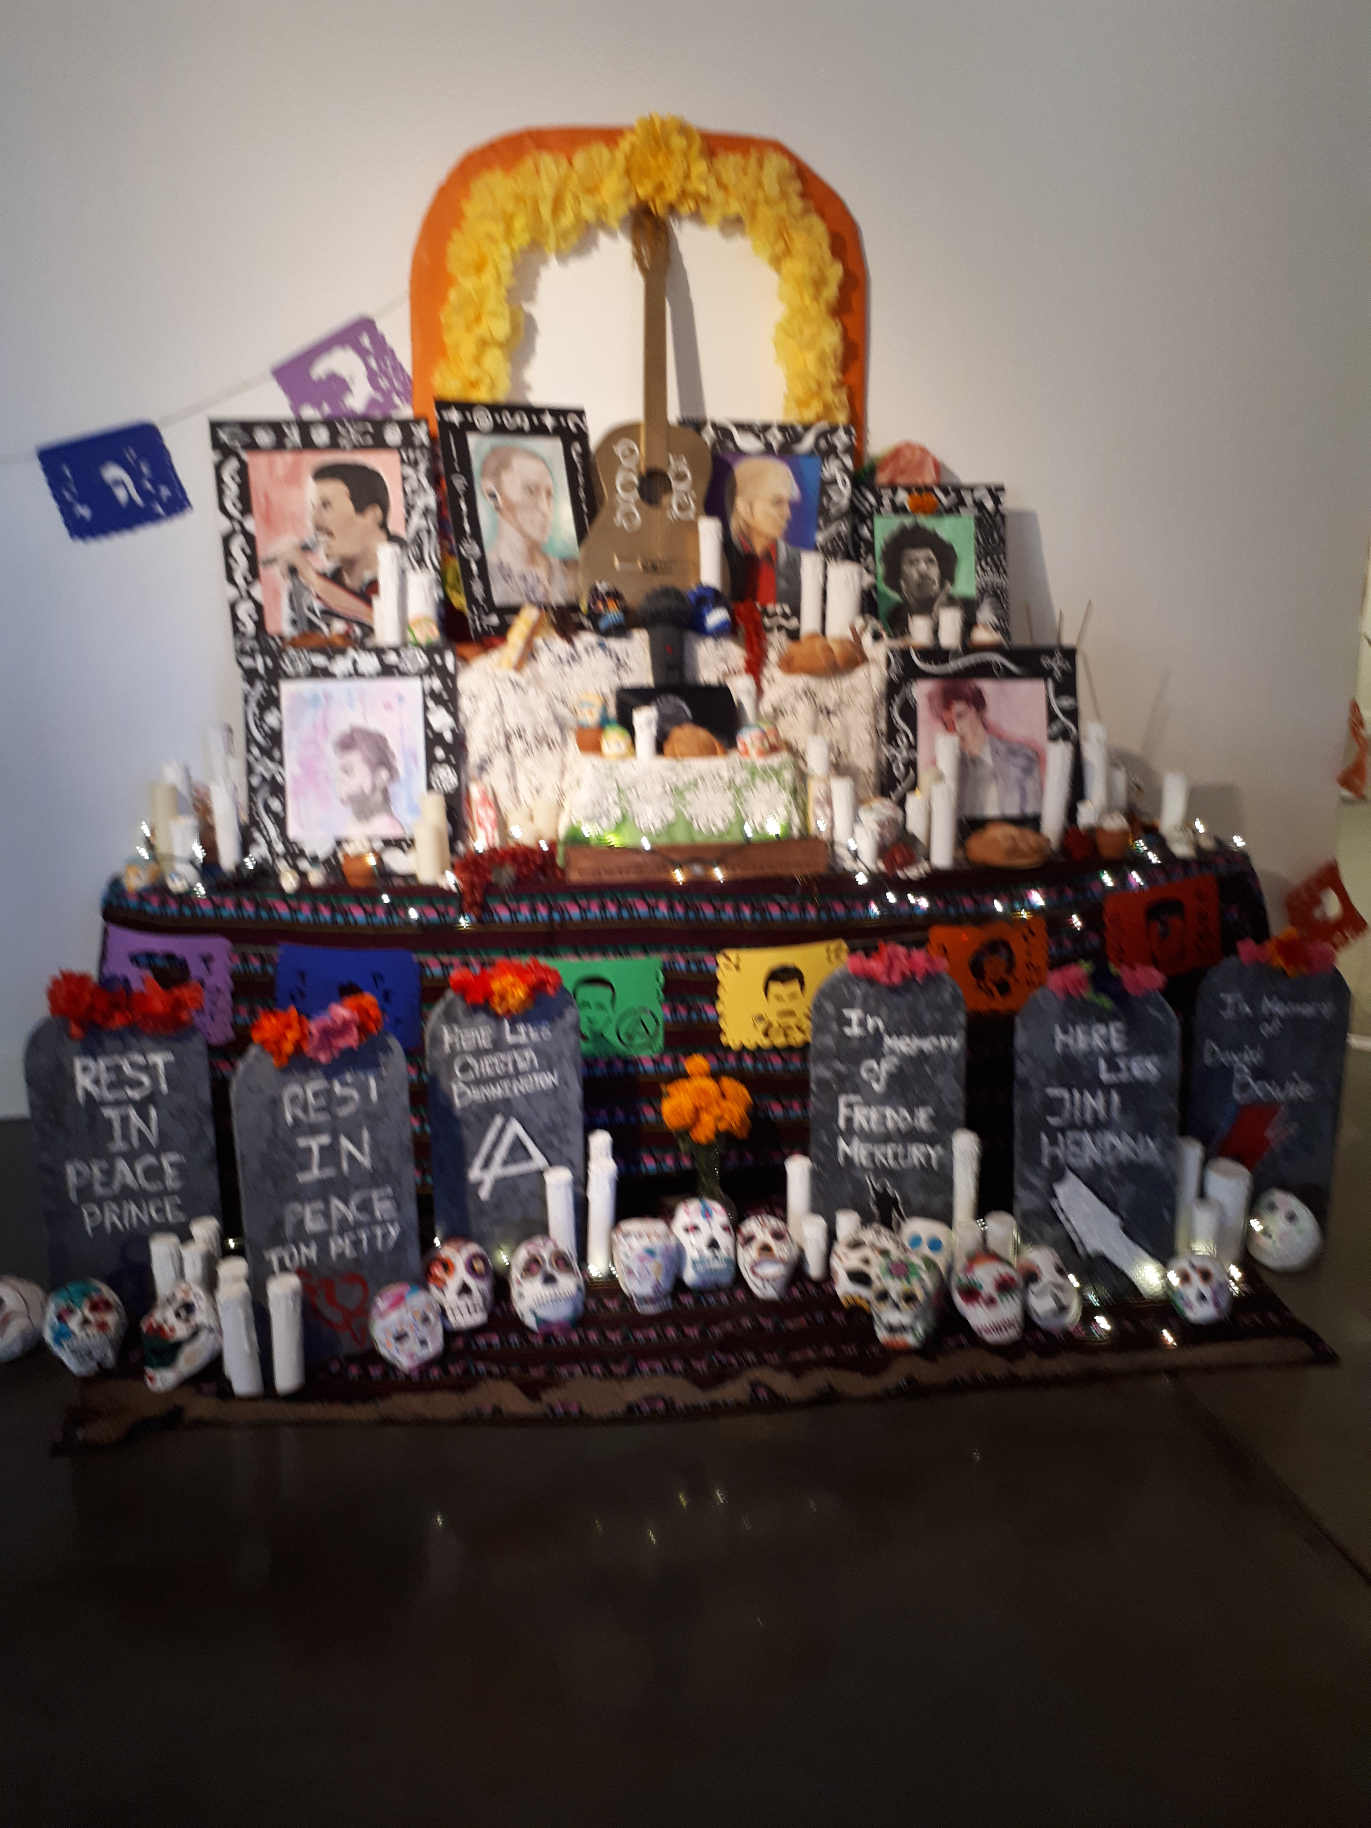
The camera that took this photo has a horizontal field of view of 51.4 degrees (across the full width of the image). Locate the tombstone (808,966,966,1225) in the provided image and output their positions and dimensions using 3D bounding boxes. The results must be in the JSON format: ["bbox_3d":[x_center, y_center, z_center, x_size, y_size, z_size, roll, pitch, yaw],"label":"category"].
[{"bbox_3d":[0.407,0.408,2.863,0.307,0.635,0.035,-2,15,-3],"label":"tombstone"}]

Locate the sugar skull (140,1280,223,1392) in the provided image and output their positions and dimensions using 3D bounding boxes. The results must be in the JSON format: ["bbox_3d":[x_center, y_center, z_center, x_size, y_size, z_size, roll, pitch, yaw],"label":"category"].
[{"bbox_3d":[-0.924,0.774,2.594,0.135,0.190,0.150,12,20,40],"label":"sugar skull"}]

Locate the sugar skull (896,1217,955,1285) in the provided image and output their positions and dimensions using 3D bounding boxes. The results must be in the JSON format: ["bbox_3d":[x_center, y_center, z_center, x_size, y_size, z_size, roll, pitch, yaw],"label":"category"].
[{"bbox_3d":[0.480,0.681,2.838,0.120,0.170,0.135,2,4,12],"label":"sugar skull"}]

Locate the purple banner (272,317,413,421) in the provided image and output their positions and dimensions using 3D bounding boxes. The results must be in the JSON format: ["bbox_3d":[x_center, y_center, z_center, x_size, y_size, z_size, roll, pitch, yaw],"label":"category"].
[{"bbox_3d":[-0.806,-1.250,3.361,0.275,0.220,0.010,-25,16,1],"label":"purple banner"}]

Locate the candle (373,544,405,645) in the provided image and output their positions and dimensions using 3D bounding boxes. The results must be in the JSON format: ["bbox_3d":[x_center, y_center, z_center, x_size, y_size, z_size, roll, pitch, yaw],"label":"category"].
[{"bbox_3d":[-0.682,-0.732,3.289,0.057,0.232,0.057,-2,15,-6],"label":"candle"}]

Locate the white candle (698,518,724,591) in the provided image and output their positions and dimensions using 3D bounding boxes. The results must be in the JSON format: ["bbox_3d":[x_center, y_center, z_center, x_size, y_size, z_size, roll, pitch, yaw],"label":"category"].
[{"bbox_3d":[0.059,-0.820,3.356,0.055,0.225,0.055,-2,15,-6],"label":"white candle"}]

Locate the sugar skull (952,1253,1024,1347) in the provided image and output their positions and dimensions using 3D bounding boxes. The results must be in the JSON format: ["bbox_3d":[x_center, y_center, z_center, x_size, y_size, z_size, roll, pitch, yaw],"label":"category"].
[{"bbox_3d":[0.511,0.652,2.408,0.115,0.155,0.135,-5,-1,9],"label":"sugar skull"}]

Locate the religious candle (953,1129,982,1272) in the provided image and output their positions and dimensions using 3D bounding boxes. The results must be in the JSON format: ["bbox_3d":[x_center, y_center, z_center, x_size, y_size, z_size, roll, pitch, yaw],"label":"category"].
[{"bbox_3d":[0.516,0.530,2.615,0.047,0.274,0.047,-2,16,-2],"label":"religious candle"}]

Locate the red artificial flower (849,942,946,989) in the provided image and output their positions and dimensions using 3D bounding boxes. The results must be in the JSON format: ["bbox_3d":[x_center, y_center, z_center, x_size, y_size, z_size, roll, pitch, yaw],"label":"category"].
[{"bbox_3d":[0.431,0.105,2.917,0.195,0.080,0.085,-3,16,-5],"label":"red artificial flower"}]

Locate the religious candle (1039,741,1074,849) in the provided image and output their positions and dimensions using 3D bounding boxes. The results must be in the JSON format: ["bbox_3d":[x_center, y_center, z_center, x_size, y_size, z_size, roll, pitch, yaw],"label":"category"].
[{"bbox_3d":[0.865,-0.278,3.323,0.060,0.255,0.060,-3,16,-5],"label":"religious candle"}]

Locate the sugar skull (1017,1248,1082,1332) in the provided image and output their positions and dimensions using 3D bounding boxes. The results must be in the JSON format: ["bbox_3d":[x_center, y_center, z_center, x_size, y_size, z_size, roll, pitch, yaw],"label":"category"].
[{"bbox_3d":[0.625,0.643,2.448,0.108,0.145,0.130,-9,-1,9],"label":"sugar skull"}]

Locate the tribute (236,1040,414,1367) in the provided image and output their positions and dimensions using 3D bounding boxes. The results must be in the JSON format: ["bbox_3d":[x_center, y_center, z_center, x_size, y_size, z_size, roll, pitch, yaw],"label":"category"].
[{"bbox_3d":[-0.637,0.502,2.578,0.307,0.630,0.035,-3,15,-10],"label":"tribute"}]

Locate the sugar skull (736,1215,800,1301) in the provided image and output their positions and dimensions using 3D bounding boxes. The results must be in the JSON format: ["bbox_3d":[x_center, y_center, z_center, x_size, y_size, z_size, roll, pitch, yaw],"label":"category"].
[{"bbox_3d":[0.170,0.668,2.824,0.123,0.168,0.120,1,5,8],"label":"sugar skull"}]

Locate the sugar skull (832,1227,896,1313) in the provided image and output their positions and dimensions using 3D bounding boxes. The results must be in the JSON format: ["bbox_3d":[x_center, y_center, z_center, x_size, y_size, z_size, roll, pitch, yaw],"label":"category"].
[{"bbox_3d":[0.347,0.677,2.730,0.130,0.155,0.140,14,0,12],"label":"sugar skull"}]

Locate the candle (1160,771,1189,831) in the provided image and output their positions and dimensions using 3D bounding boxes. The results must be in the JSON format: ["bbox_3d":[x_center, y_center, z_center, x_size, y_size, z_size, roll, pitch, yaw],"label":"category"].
[{"bbox_3d":[1.154,-0.250,3.364,0.056,0.160,0.056,-3,16,-5],"label":"candle"}]

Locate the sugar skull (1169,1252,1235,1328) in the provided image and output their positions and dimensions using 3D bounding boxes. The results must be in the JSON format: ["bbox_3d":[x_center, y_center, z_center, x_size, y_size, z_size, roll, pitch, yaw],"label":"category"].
[{"bbox_3d":[0.978,0.701,2.719,0.120,0.135,0.115,7,6,27],"label":"sugar skull"}]

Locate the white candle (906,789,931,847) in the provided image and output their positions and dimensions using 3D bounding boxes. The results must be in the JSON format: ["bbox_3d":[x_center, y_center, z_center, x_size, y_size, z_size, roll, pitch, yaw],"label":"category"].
[{"bbox_3d":[0.550,-0.224,3.366,0.053,0.145,0.053,-3,16,-5],"label":"white candle"}]

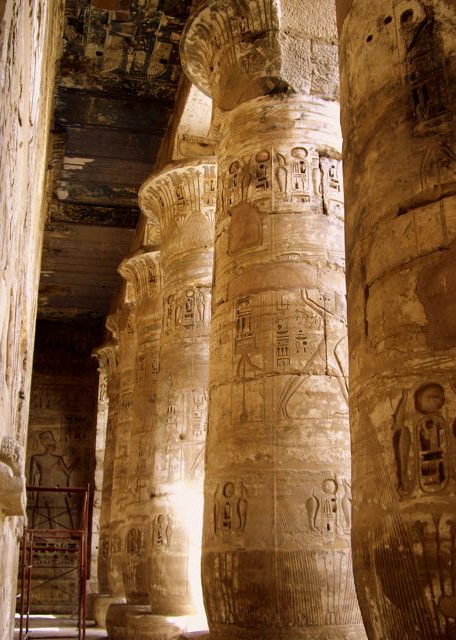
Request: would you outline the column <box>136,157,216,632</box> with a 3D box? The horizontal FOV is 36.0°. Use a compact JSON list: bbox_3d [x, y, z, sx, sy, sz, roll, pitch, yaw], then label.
[{"bbox_3d":[-0.339,1.660,14.408,3.260,9.470,3.260,4,-20,-13],"label":"column"}]

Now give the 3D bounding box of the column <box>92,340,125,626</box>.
[{"bbox_3d":[-3.347,5.740,25.779,3.260,9.470,3.260,4,-20,-13],"label":"column"}]

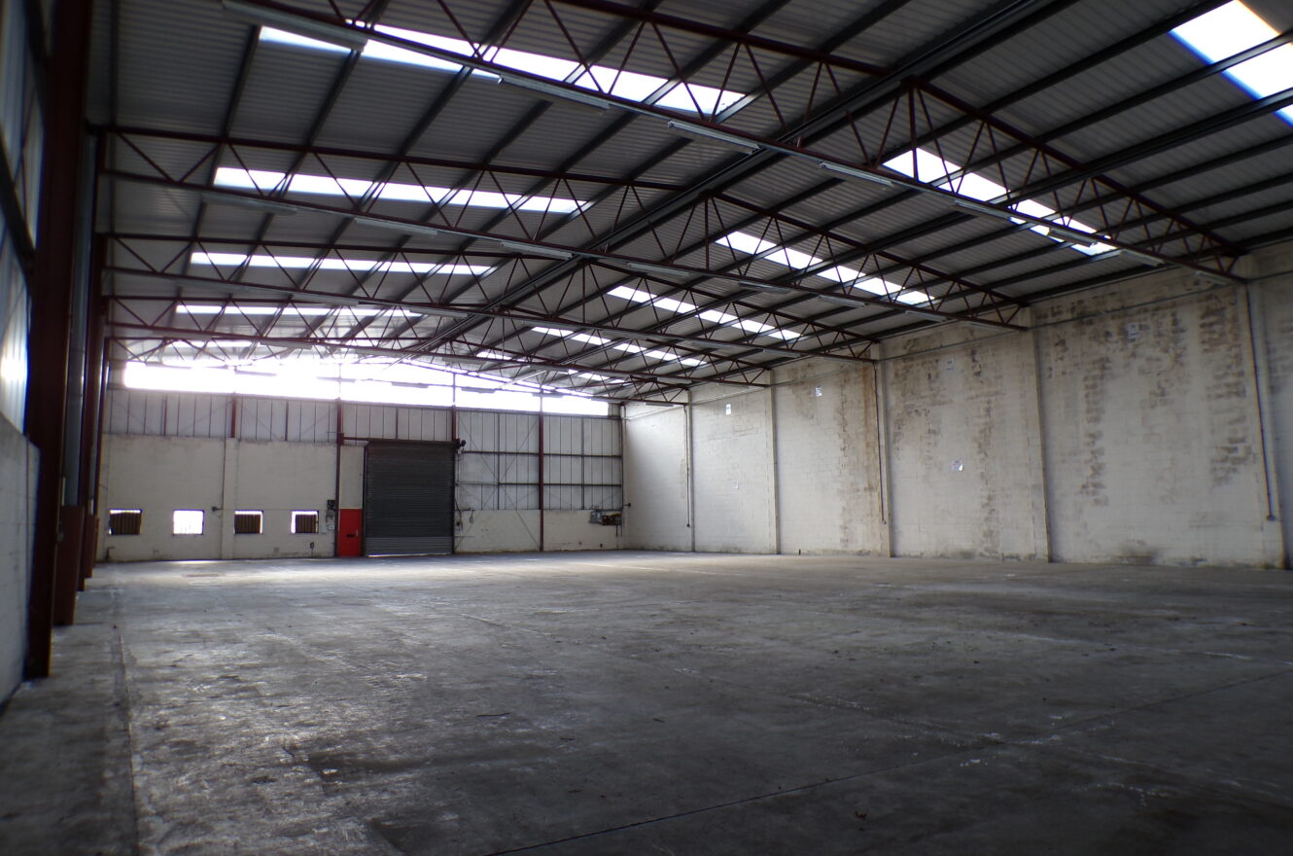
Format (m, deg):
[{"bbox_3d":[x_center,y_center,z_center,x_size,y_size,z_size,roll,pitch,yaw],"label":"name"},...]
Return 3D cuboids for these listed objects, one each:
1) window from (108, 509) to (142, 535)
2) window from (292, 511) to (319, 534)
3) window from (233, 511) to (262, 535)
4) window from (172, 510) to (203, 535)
[{"bbox_3d":[-20.616,3.745,35.434,1.151,0.982,0.120,3,-7,-31],"label":"window"},{"bbox_3d":[-14.810,4.093,38.873,1.143,1.007,0.120,3,-7,-31],"label":"window"},{"bbox_3d":[-16.750,3.981,37.723,1.122,0.995,0.120,3,-7,-31],"label":"window"},{"bbox_3d":[-18.691,3.864,36.574,1.151,1.003,0.120,3,-7,-31],"label":"window"}]

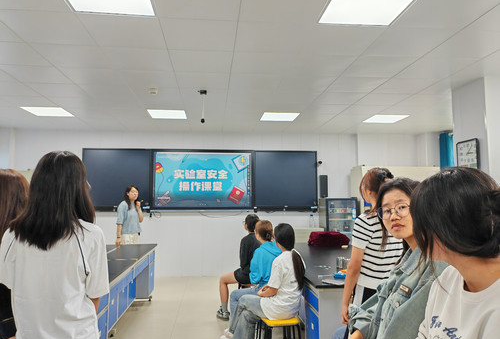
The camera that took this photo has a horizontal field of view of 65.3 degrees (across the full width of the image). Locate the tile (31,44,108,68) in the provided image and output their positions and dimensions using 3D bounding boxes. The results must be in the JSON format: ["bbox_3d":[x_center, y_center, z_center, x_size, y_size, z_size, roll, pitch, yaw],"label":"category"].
[{"bbox_3d":[-1.667,-1.084,3.736,0.600,0.020,0.600,0,-5,-5],"label":"tile"}]

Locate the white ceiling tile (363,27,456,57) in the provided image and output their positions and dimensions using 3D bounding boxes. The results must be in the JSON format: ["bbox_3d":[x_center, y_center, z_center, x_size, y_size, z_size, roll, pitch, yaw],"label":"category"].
[{"bbox_3d":[1.376,-1.109,3.427,0.600,0.020,0.600,0,-5,-5],"label":"white ceiling tile"}]

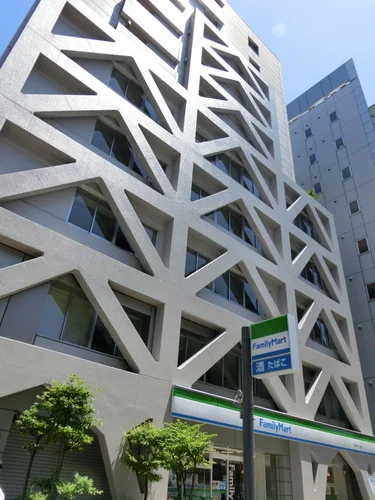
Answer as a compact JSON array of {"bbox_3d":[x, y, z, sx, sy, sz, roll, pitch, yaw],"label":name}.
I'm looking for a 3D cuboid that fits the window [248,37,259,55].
[{"bbox_3d":[5.438,-16.729,29.741,1.264,1.370,0.120,28,-38,-32],"label":"window"}]

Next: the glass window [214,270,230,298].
[{"bbox_3d":[1.561,1.399,16.197,1.014,1.487,0.100,28,-38,-32],"label":"glass window"}]

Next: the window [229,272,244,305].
[{"bbox_3d":[2.310,1.799,16.733,0.995,1.487,0.100,28,-38,-32],"label":"window"}]

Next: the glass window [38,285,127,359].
[{"bbox_3d":[-2.954,2.286,11.249,3.200,1.605,0.120,28,-38,-32],"label":"glass window"}]

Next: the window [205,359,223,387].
[{"bbox_3d":[1.090,4.461,14.130,0.965,1.576,0.100,28,-38,-32],"label":"window"}]

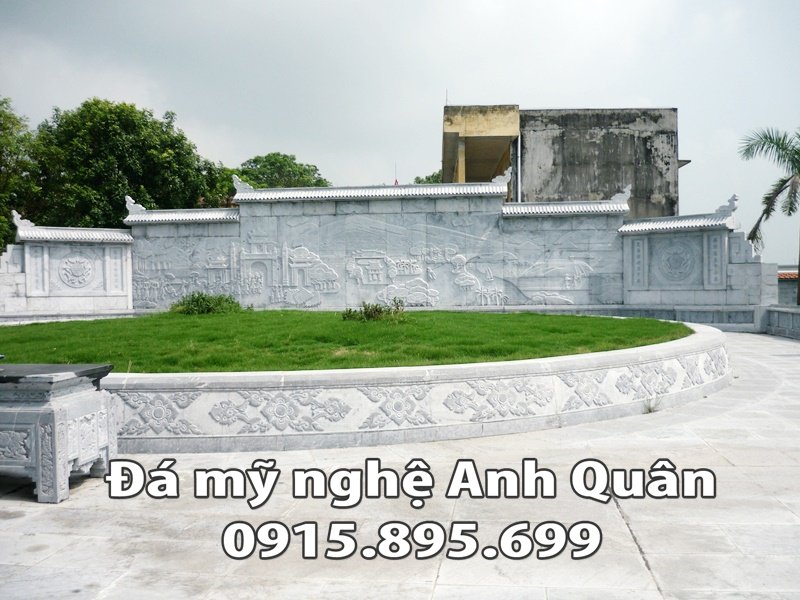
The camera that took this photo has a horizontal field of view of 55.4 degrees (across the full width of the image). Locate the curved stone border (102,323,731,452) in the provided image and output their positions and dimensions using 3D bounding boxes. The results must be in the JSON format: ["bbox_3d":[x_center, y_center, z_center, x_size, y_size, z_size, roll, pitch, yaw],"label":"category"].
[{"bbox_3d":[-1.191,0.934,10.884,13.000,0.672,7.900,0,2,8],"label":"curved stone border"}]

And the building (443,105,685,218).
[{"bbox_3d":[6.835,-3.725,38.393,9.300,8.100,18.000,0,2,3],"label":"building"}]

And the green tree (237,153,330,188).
[{"bbox_3d":[-6.393,-3.867,41.897,6.200,8.430,6.200,-1,2,0],"label":"green tree"}]

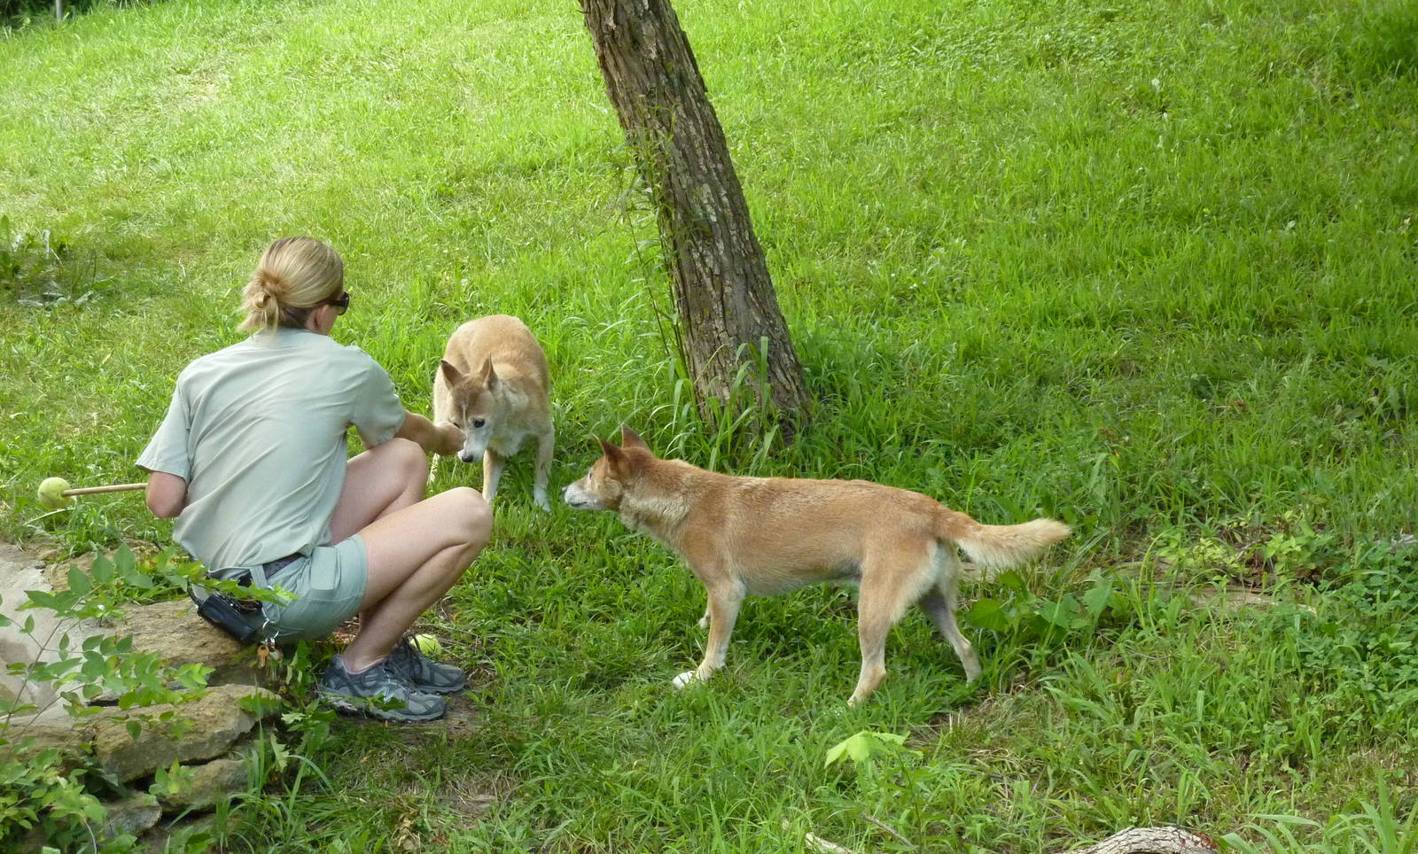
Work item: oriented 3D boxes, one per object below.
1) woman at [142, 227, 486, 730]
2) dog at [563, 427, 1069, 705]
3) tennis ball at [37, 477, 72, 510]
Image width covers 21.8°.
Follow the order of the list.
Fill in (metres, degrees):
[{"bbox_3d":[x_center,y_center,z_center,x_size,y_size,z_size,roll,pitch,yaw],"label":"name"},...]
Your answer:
[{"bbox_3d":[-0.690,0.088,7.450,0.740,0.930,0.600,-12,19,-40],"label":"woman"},{"bbox_3d":[0.205,0.298,7.560,1.060,0.490,0.250,4,15,17],"label":"dog"},{"bbox_3d":[-1.344,0.137,7.570,0.067,0.067,0.067,0,14,0],"label":"tennis ball"}]

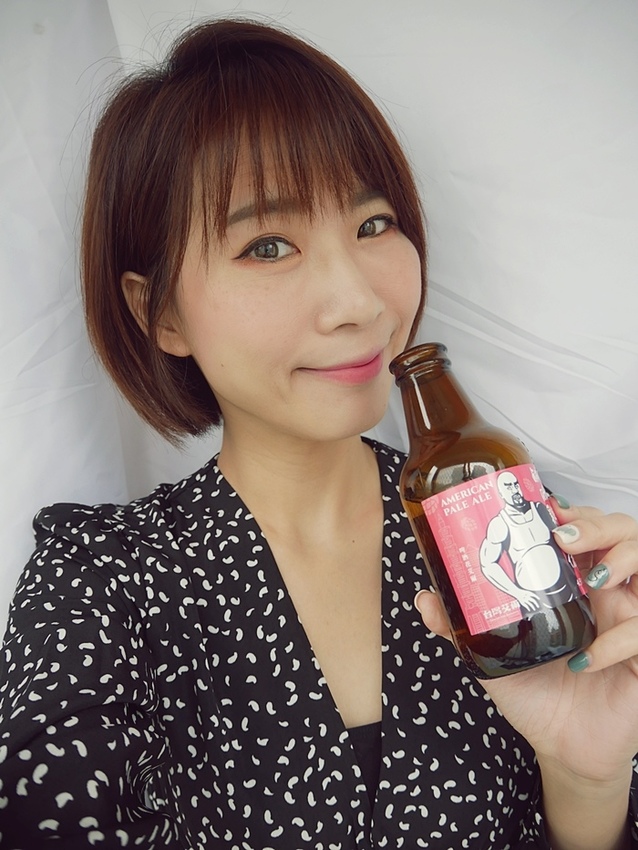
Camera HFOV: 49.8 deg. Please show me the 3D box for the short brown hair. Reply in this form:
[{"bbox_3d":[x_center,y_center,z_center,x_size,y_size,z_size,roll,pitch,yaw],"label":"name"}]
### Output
[{"bbox_3d":[-0.041,-0.113,0.418,0.185,0.232,0.207,-14,4,-35],"label":"short brown hair"}]

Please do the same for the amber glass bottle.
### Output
[{"bbox_3d":[0.075,0.036,0.334,0.066,0.157,0.066,-19,-16,1],"label":"amber glass bottle"}]

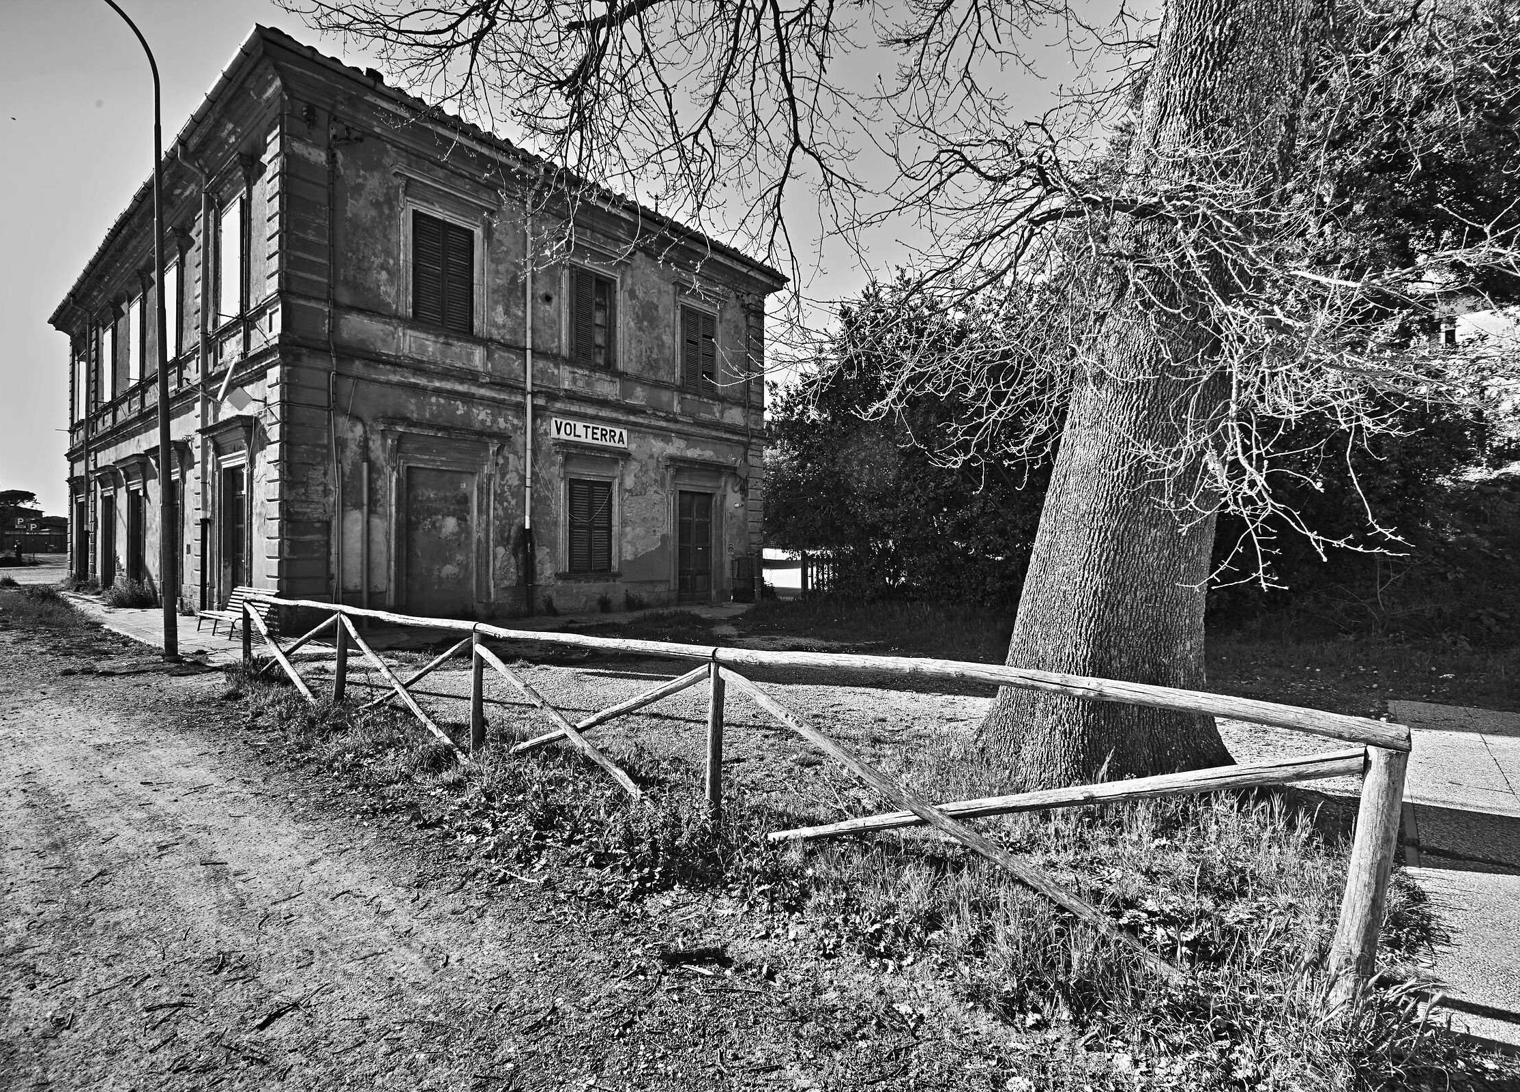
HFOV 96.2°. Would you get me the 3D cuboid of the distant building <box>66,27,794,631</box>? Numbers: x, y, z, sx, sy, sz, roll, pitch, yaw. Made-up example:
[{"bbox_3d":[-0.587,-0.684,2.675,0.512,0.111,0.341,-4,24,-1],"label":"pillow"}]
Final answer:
[{"bbox_3d":[-12.691,-3.577,23.037,23.863,10.093,13.624,1,1,39],"label":"distant building"}]

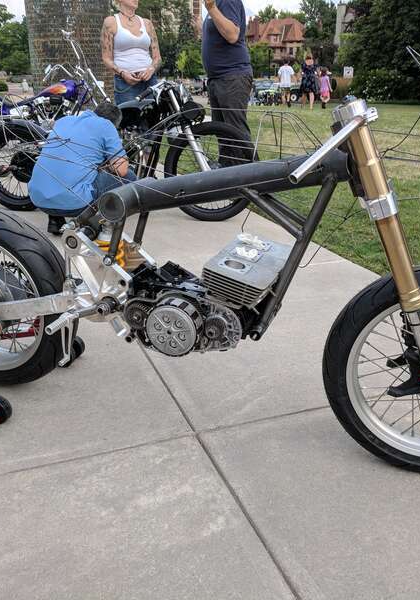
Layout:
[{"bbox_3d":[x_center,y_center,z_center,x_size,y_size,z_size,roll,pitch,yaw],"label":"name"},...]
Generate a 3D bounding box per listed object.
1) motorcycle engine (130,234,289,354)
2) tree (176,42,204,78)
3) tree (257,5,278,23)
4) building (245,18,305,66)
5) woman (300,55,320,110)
[{"bbox_3d":[-0.006,-0.009,1.732,0.430,0.290,0.400,7,22,17],"label":"motorcycle engine"},{"bbox_3d":[-2.705,-37.094,92.874,4.800,5.600,4.800,-1,21,-1],"label":"tree"},{"bbox_3d":[14.236,-64.493,148.767,10.000,16.000,10.000,2,21,5],"label":"tree"},{"bbox_3d":[14.340,-56.582,133.596,15.000,12.000,13.000,2,21,5],"label":"building"},{"bbox_3d":[3.114,-6.754,18.617,0.500,1.660,0.320,3,21,8],"label":"woman"}]

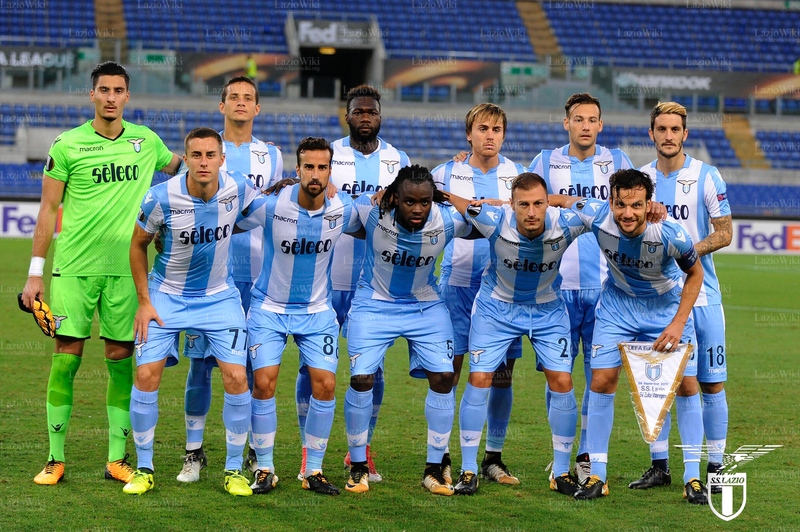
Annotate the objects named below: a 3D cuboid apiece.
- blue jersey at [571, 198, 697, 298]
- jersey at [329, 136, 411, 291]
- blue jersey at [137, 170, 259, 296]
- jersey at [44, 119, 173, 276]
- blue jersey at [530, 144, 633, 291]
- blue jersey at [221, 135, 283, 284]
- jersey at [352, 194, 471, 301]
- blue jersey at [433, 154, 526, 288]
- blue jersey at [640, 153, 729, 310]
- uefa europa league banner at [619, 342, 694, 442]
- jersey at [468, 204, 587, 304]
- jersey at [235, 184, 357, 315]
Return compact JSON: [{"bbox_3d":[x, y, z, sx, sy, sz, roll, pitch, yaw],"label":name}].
[{"bbox_3d":[1.041,-0.069,8.870,0.540,0.530,0.320,9,47,10],"label":"blue jersey"},{"bbox_3d":[-0.168,-0.247,9.480,0.510,0.710,0.280,1,2,0],"label":"jersey"},{"bbox_3d":[-0.897,-0.131,8.900,0.520,0.590,0.320,0,34,-16],"label":"blue jersey"},{"bbox_3d":[-1.368,-0.322,9.380,0.600,0.740,0.320,1,2,-9],"label":"jersey"},{"bbox_3d":[0.868,-0.228,9.500,0.500,0.680,0.270,1,2,2],"label":"blue jersey"},{"bbox_3d":[-0.773,-0.272,9.450,0.480,0.720,0.320,1,4,-5],"label":"blue jersey"},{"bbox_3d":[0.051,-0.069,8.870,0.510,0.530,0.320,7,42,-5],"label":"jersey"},{"bbox_3d":[0.402,-0.209,9.500,0.500,0.660,0.270,1,2,0],"label":"blue jersey"},{"bbox_3d":[1.303,-0.167,9.420,0.480,0.700,0.280,2,2,17],"label":"blue jersey"},{"bbox_3d":[1.117,0.554,8.720,0.325,0.435,0.030,2,2,3],"label":"uefa europa league banner"},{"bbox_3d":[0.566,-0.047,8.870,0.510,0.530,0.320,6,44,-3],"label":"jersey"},{"bbox_3d":[-0.463,-0.075,9.120,0.540,0.570,0.290,5,16,0],"label":"jersey"}]

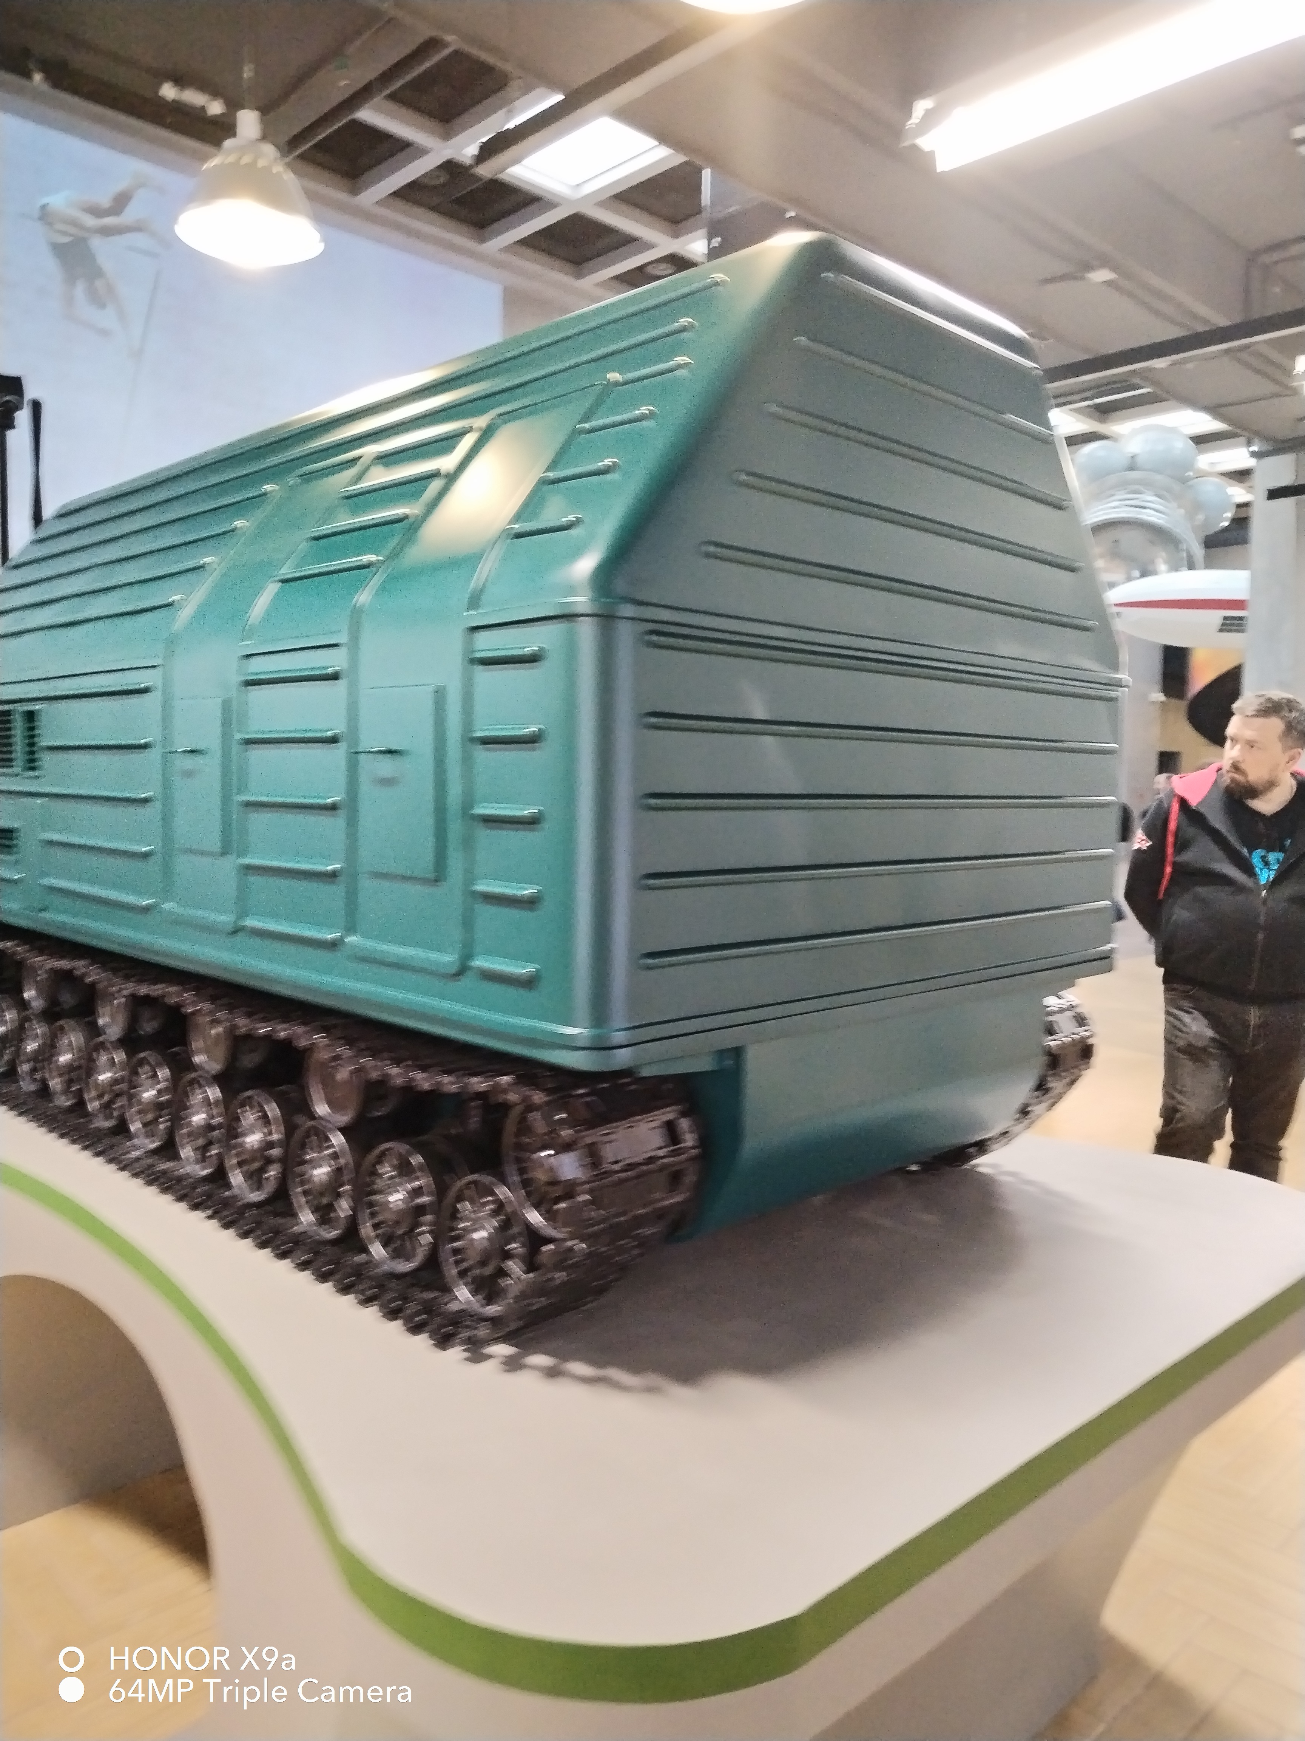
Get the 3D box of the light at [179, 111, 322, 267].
[{"bbox_3d":[-1.279,-2.209,4.160,0.450,0.396,0.450,1,4,0],"label":"light"}]

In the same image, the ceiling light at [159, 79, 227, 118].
[{"bbox_3d":[-1.656,-2.776,4.704,0.090,0.080,0.250,5,6,44],"label":"ceiling light"}]

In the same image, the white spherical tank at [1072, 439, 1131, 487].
[{"bbox_3d":[3.025,-2.719,8.800,0.360,0.360,0.360,-3,5,-44],"label":"white spherical tank"}]

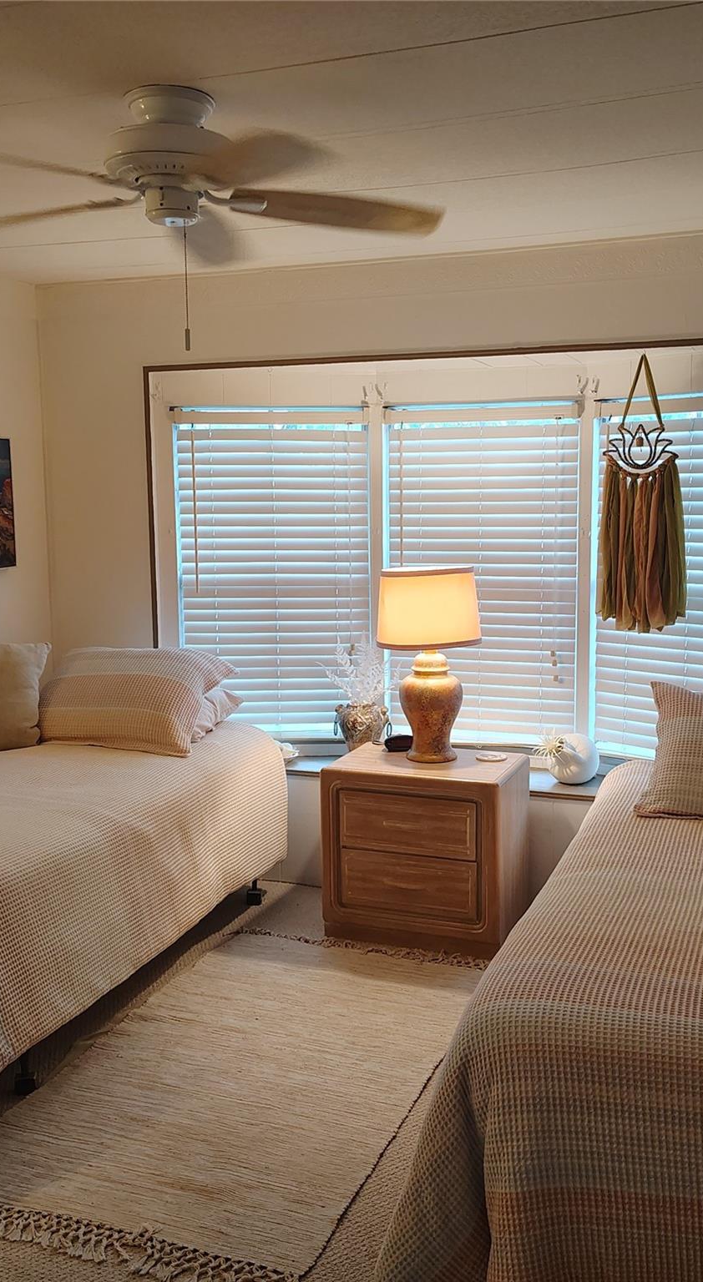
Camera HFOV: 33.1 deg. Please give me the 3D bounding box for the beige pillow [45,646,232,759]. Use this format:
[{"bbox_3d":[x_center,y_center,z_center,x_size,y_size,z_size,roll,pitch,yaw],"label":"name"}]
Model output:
[{"bbox_3d":[-0.766,0.201,4.214,0.630,0.165,0.450,3,50,23],"label":"beige pillow"}]

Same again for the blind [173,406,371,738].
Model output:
[{"bbox_3d":[-0.295,-0.247,4.574,0.752,1.290,0.060,-1,8,-1],"label":"blind"}]

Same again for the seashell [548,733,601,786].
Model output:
[{"bbox_3d":[0.796,0.421,4.236,0.180,0.172,0.165,0,8,4],"label":"seashell"}]

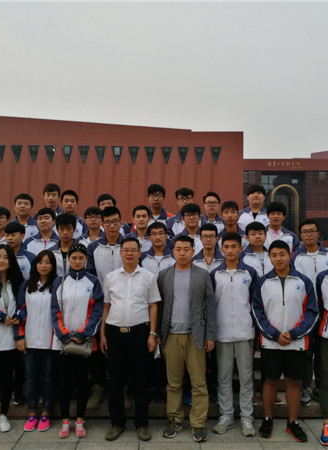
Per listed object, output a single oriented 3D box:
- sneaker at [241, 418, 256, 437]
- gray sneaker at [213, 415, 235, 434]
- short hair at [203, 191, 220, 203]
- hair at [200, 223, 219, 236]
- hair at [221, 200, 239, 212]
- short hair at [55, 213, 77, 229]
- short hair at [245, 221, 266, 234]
[{"bbox_3d":[0.757,1.787,4.200,0.110,0.120,0.290,0,-1,-1],"label":"sneaker"},{"bbox_3d":[0.545,1.786,4.245,0.110,0.120,0.290,0,-1,29],"label":"gray sneaker"},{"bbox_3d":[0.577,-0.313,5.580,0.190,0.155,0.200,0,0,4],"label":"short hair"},{"bbox_3d":[0.447,0.060,4.620,0.178,0.150,0.205,0,-1,3],"label":"hair"},{"bbox_3d":[0.729,-0.172,5.170,0.185,0.165,0.210,0,0,6],"label":"hair"},{"bbox_3d":[-0.967,-0.024,4.621,0.195,0.180,0.220,0,0,-12],"label":"short hair"},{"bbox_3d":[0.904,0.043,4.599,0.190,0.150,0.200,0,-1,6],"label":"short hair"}]

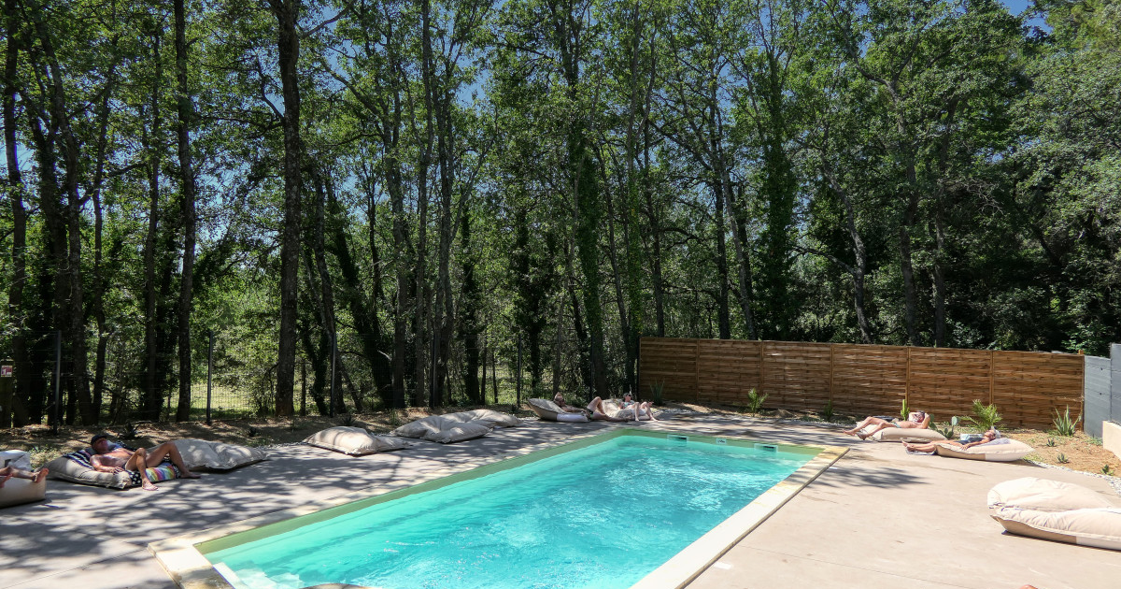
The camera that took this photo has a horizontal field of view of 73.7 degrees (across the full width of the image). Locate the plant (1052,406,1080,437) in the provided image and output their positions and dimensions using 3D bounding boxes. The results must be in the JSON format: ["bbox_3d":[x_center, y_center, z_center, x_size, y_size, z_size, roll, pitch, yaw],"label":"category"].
[{"bbox_3d":[11.139,2.770,16.484,0.580,0.700,0.580,0,-2,34],"label":"plant"}]

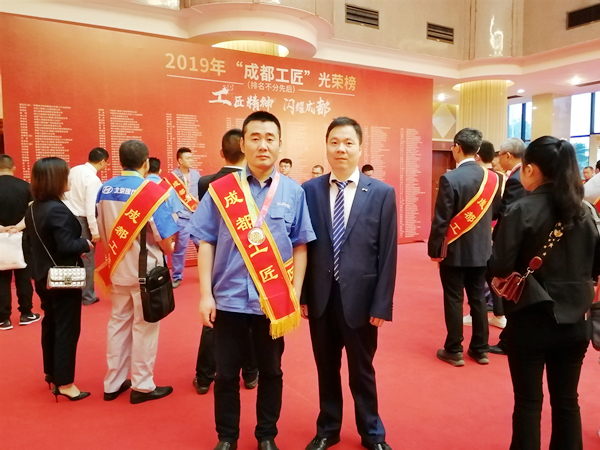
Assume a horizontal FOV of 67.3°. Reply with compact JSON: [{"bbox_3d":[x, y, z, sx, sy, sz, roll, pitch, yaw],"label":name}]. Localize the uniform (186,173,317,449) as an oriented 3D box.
[{"bbox_3d":[-0.239,0.418,2.299,0.610,1.410,0.310,-1,6,-4],"label":"uniform"}]

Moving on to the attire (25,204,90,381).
[{"bbox_3d":[-1.533,0.443,2.893,0.340,1.190,0.420,-4,7,-32],"label":"attire"}]

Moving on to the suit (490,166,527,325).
[{"bbox_3d":[1.708,0.260,3.587,0.340,1.410,0.500,5,8,40],"label":"suit"}]

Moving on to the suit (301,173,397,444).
[{"bbox_3d":[0.241,0.424,2.304,0.520,1.390,0.300,0,6,7],"label":"suit"}]

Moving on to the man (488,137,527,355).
[{"bbox_3d":[1.708,0.176,3.578,0.360,1.700,0.500,5,8,40],"label":"man"}]

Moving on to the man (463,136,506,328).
[{"bbox_3d":[1.733,0.092,4.224,0.480,1.730,0.340,-4,7,-28],"label":"man"}]

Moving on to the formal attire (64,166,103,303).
[{"bbox_3d":[-2.448,0.103,5.124,0.480,1.550,0.360,6,8,45],"label":"formal attire"}]

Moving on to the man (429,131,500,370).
[{"bbox_3d":[1.254,0.172,3.401,0.540,1.750,0.360,-3,6,-22],"label":"man"}]

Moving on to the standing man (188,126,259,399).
[{"bbox_3d":[-0.460,0.251,2.945,0.520,1.710,0.340,0,6,0],"label":"standing man"}]

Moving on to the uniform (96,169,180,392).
[{"bbox_3d":[-1.022,0.374,2.852,0.520,1.410,0.360,3,7,30],"label":"uniform"}]

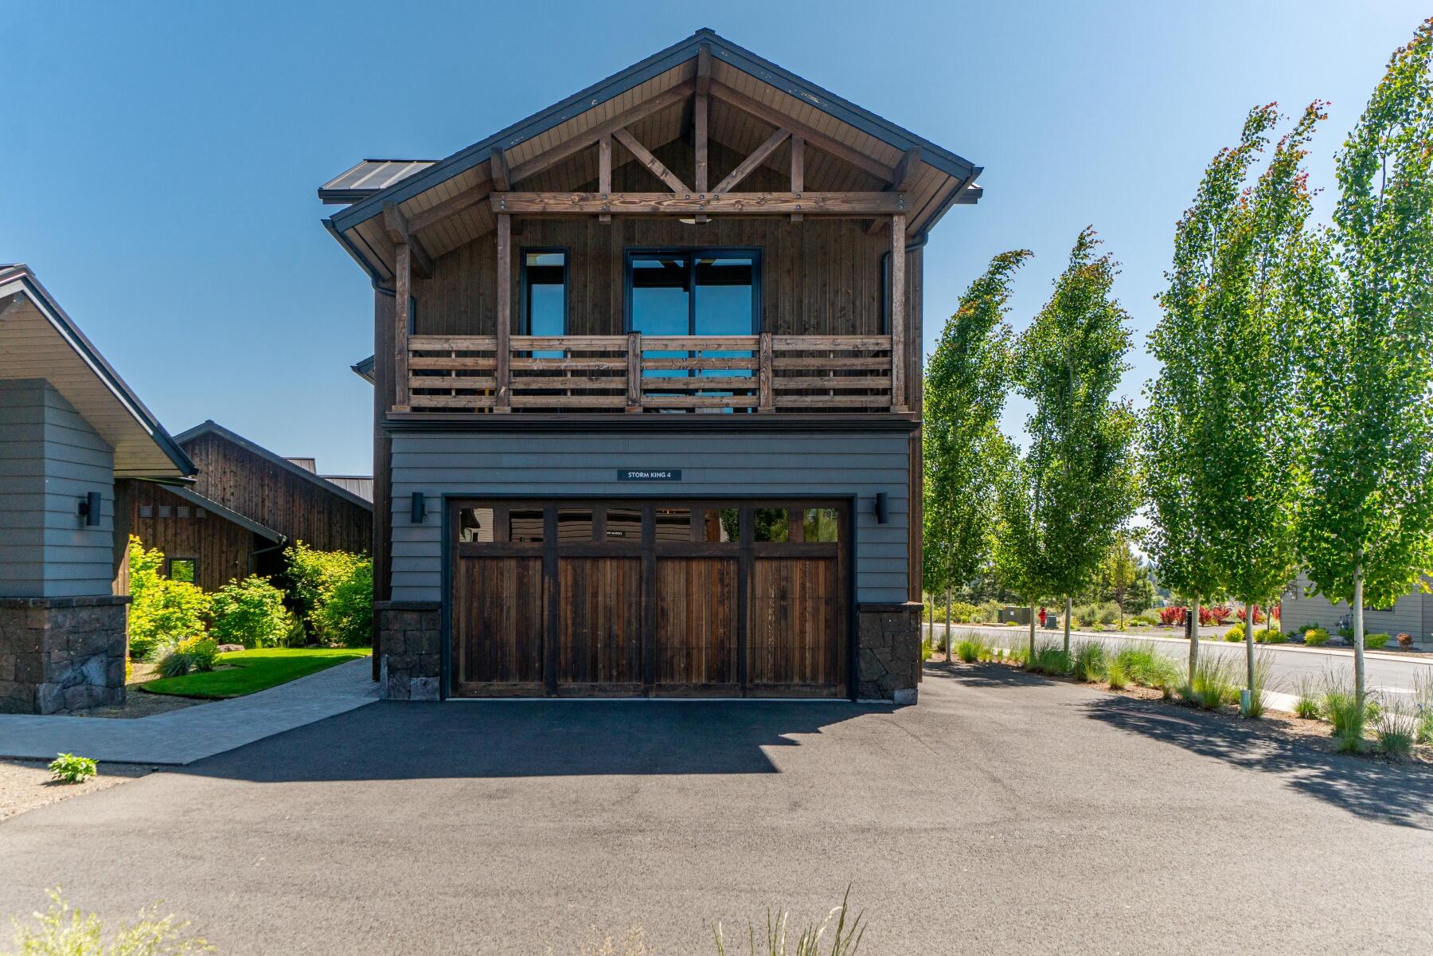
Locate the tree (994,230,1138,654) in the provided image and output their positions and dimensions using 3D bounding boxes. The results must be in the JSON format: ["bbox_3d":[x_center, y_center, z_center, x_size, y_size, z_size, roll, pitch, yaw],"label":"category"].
[{"bbox_3d":[5.570,-0.470,17.000,2.100,6.900,1.950,0,-2,0],"label":"tree"}]

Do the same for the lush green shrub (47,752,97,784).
[{"bbox_3d":[-4.946,2.218,8.250,0.370,0.200,0.340,0,-2,0],"label":"lush green shrub"}]

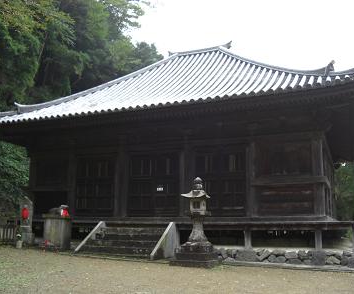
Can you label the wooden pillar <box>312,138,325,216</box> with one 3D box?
[{"bbox_3d":[4.514,0.947,13.340,0.360,2.555,0.360,-4,-12,23],"label":"wooden pillar"}]

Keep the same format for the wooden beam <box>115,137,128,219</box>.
[{"bbox_3d":[-2.175,1.165,16.220,0.360,3.076,0.360,-4,-12,23],"label":"wooden beam"}]

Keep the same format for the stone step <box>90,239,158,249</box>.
[{"bbox_3d":[-1.718,3.093,13.392,2.462,0.197,0.325,-4,-12,23],"label":"stone step"}]

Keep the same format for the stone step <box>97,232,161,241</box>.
[{"bbox_3d":[-1.592,2.966,13.720,2.462,0.202,0.325,-4,-12,23],"label":"stone step"}]

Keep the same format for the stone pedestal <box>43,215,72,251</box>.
[{"bbox_3d":[-4.146,2.974,14.530,0.808,1.192,0.552,-4,-12,23],"label":"stone pedestal"}]

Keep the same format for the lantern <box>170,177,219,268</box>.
[{"bbox_3d":[0.486,1.958,11.080,0.985,2.324,0.985,-4,-12,23],"label":"lantern"}]

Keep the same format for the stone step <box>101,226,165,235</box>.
[{"bbox_3d":[-1.465,2.817,14.053,2.462,0.212,0.325,-4,-12,23],"label":"stone step"}]

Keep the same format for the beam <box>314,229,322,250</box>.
[{"bbox_3d":[4.088,2.665,12.096,0.190,0.635,0.190,-4,-12,23],"label":"beam"}]

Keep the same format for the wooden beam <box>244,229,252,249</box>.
[{"bbox_3d":[2.185,2.818,12.895,0.190,0.623,0.190,-4,-12,23],"label":"wooden beam"}]

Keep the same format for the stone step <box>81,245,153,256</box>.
[{"bbox_3d":[-1.836,3.231,13.081,2.462,0.217,0.325,-4,-12,23],"label":"stone step"}]

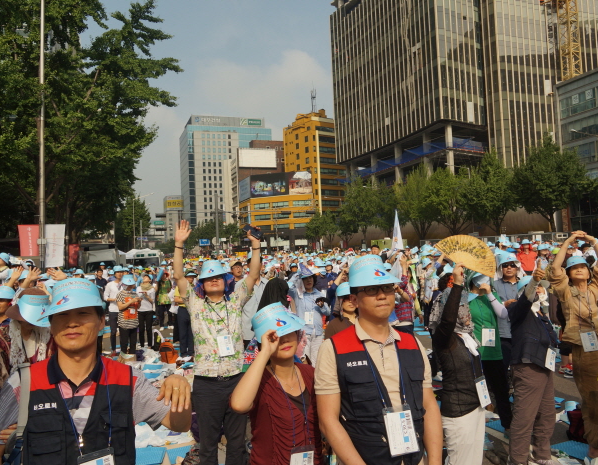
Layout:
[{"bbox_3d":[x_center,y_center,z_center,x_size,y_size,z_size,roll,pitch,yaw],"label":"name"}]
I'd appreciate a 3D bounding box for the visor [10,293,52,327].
[{"bbox_3d":[-1.387,0.412,2.750,0.185,0.145,0.190,7,2,25],"label":"visor"}]

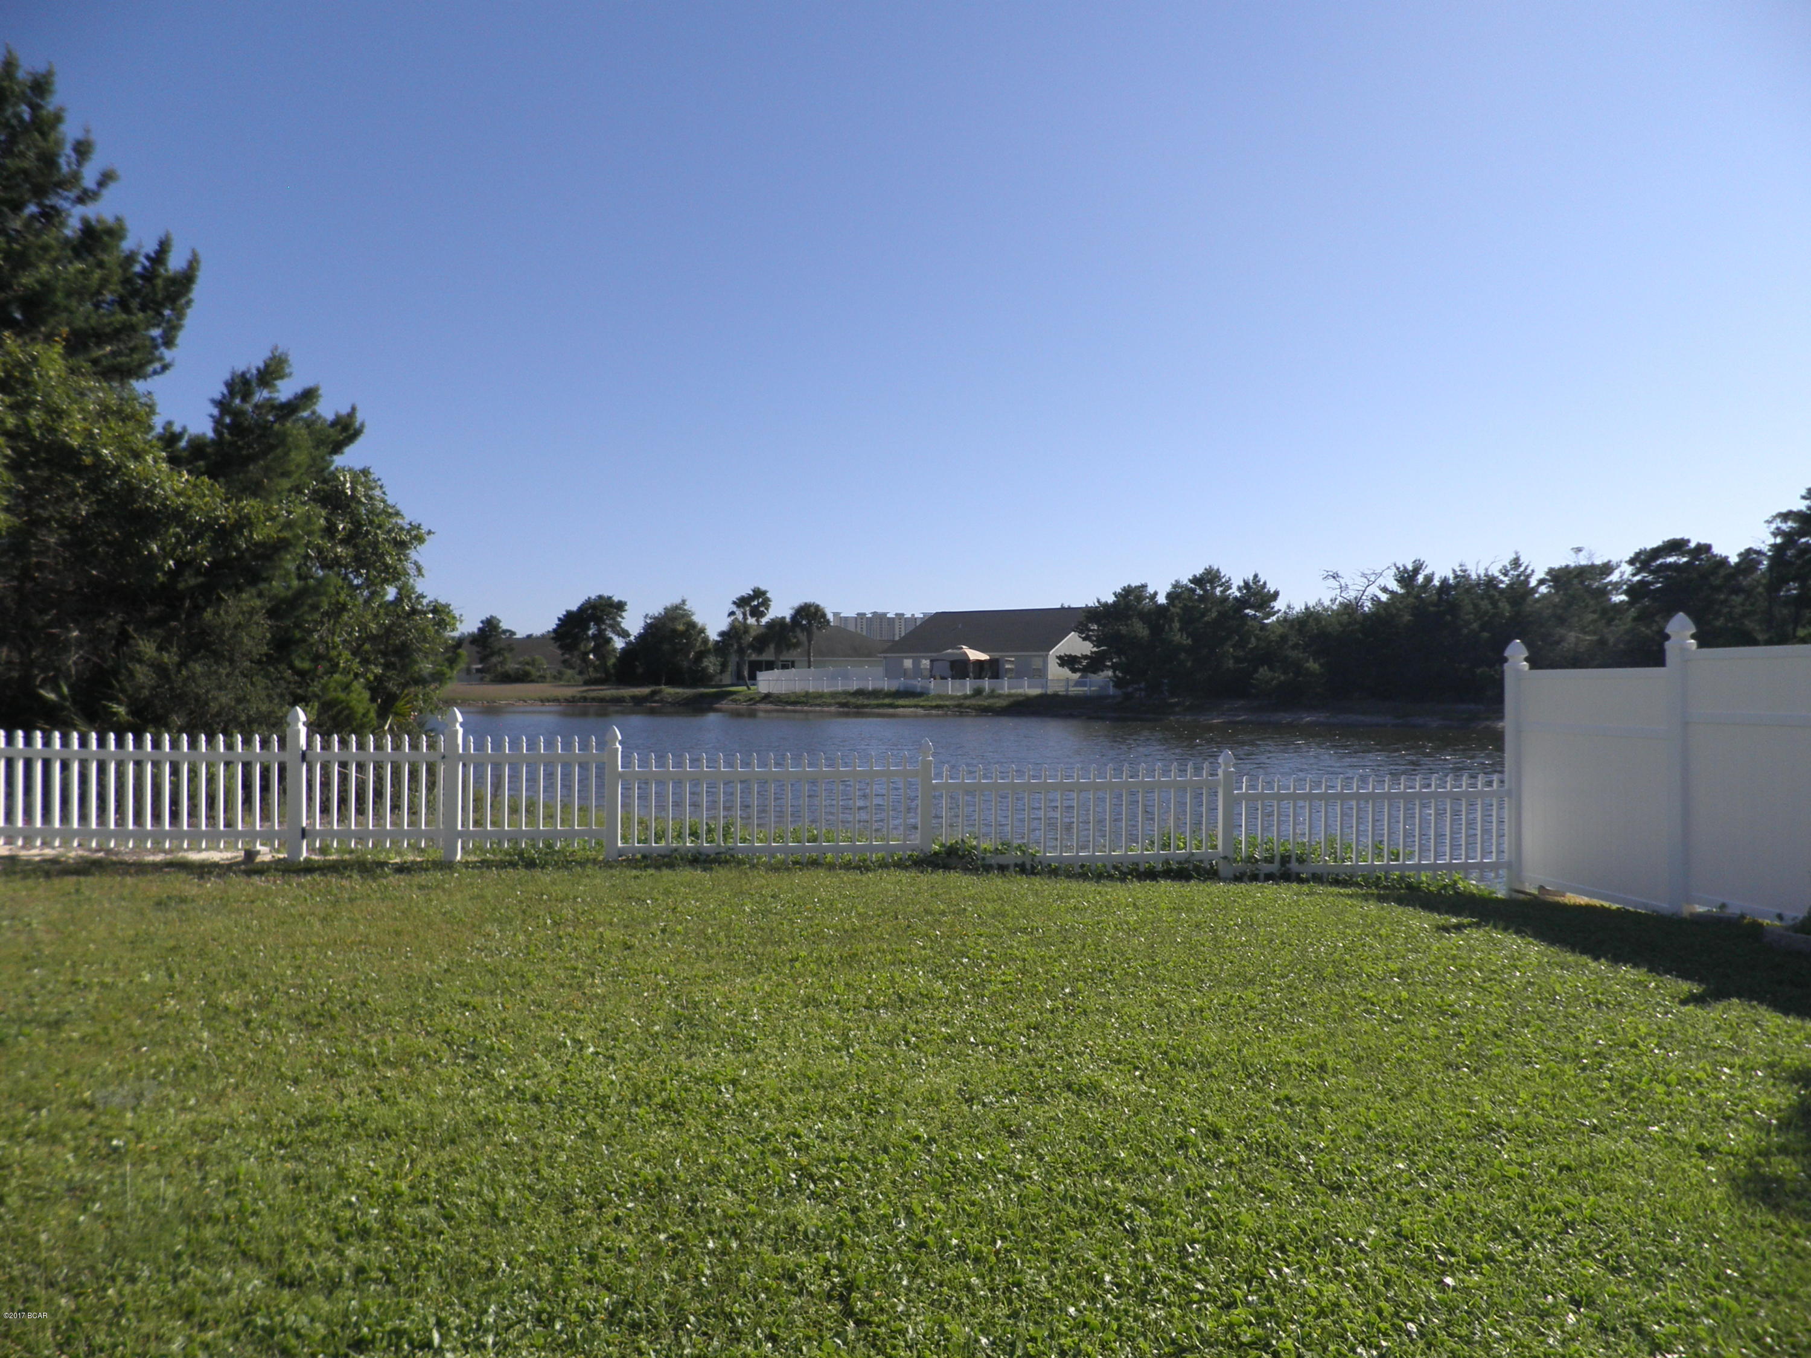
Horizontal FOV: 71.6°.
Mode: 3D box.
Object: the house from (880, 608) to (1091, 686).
[{"bbox_3d":[9.076,-2.447,106.213,15.600,6.600,16.500,0,0,34],"label":"house"}]

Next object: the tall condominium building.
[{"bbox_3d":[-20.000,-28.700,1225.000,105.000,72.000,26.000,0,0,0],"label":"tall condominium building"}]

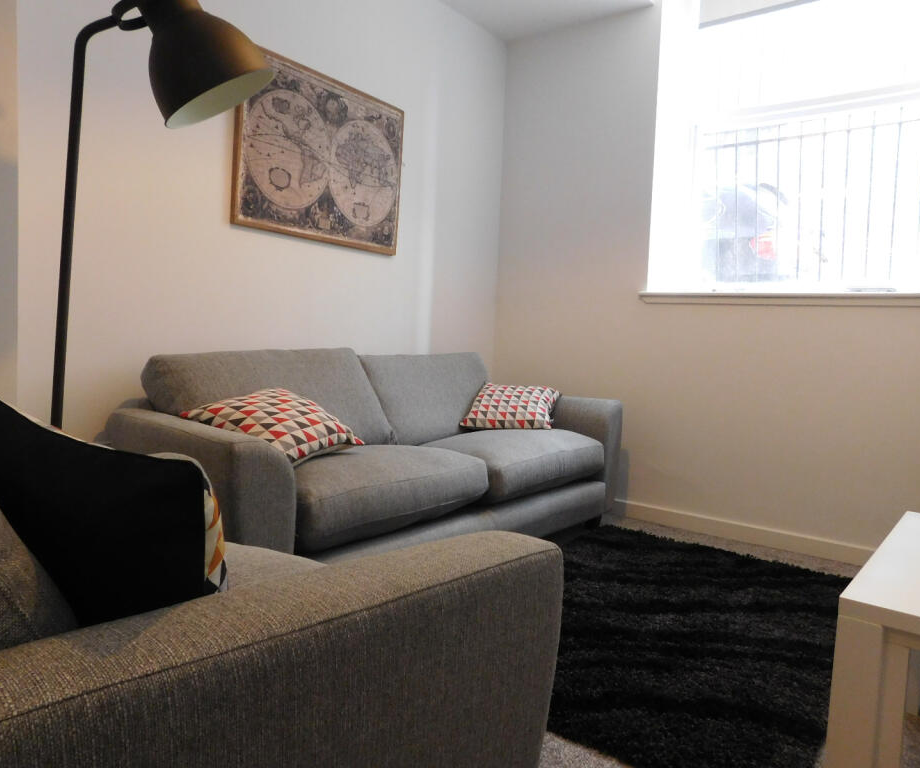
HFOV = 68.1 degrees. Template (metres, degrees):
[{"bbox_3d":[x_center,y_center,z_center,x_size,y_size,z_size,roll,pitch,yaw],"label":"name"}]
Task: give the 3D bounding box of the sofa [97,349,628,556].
[{"bbox_3d":[-0.207,0.280,2.700,0.846,0.805,2.192,6,5,36],"label":"sofa"}]

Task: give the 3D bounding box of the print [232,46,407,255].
[{"bbox_3d":[-0.549,-0.923,2.822,0.022,0.653,0.888,6,5,36],"label":"print"}]

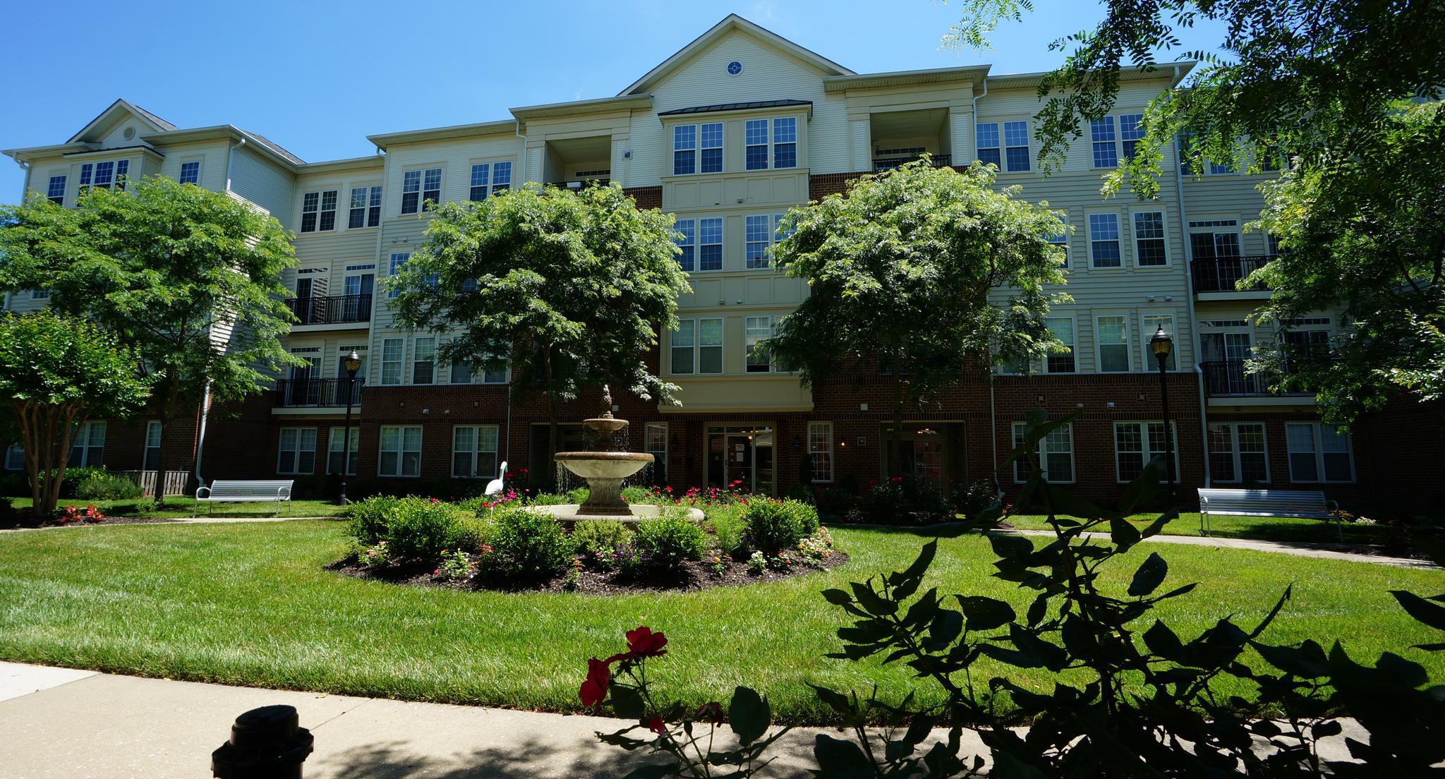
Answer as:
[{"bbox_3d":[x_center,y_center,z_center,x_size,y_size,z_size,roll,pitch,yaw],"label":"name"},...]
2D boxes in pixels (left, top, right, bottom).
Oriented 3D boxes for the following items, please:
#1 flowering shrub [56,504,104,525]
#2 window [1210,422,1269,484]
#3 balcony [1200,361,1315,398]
[{"bbox_3d":[-14.226,2.700,13.366,1.000,0.420,0.800,-1,-7,9],"label":"flowering shrub"},{"bbox_3d":[15.353,1.891,17.951,1.585,1.800,0.120,-1,-7,9],"label":"window"},{"bbox_3d":[15.332,-0.172,17.307,3.400,1.109,1.100,-1,-7,9],"label":"balcony"}]

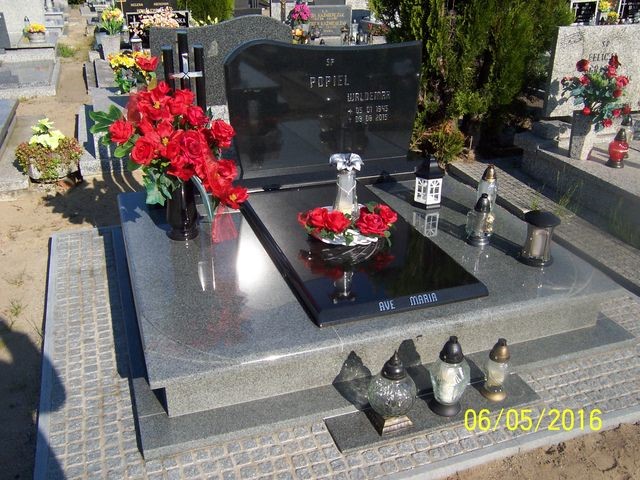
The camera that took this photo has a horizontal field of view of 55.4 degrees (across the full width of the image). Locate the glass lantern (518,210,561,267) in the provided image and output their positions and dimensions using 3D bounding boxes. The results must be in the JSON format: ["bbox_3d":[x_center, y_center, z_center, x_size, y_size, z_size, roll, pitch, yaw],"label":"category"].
[{"bbox_3d":[0.986,-0.003,2.686,0.155,0.205,0.155,-9,28,-17],"label":"glass lantern"}]

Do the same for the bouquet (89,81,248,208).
[{"bbox_3d":[-0.672,-0.416,2.726,0.638,0.559,0.486,-9,28,-17],"label":"bouquet"}]

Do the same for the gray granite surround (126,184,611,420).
[{"bbox_3d":[0.077,0.050,2.978,1.932,0.166,1.680,-9,28,-17],"label":"gray granite surround"}]

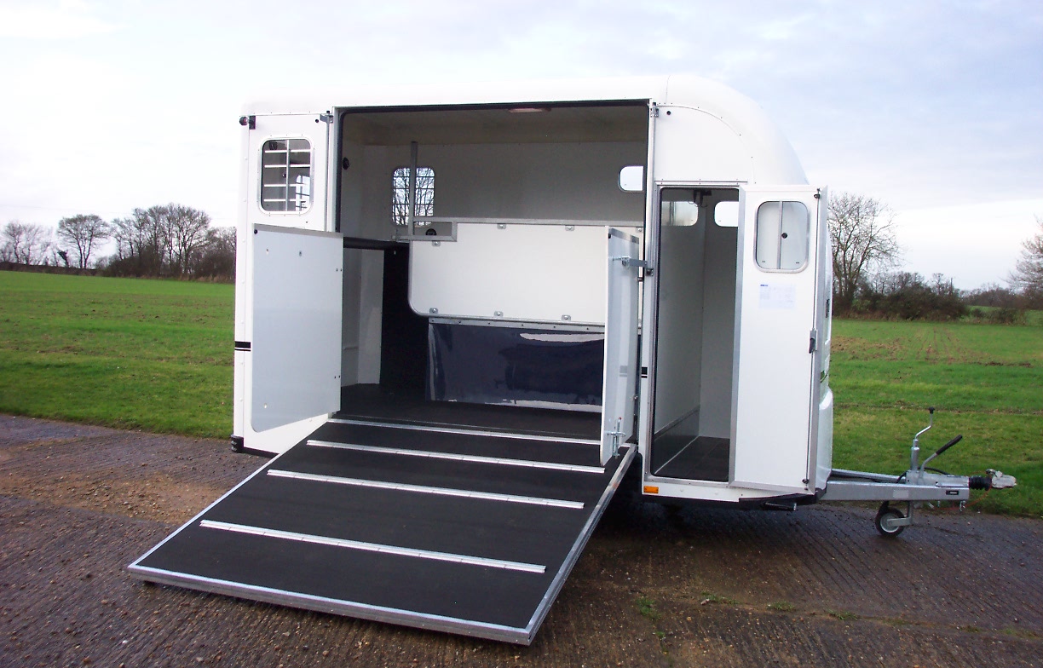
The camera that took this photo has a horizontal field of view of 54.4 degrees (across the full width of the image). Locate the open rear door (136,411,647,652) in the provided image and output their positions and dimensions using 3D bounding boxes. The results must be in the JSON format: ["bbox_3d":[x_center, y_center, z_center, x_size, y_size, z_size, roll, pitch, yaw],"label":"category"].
[{"bbox_3d":[-0.670,1.016,5.933,2.249,0.060,2.158,2,17,19],"label":"open rear door"}]

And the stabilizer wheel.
[{"bbox_3d":[2.468,1.265,6.785,0.200,0.203,0.060,3,4,20],"label":"stabilizer wheel"}]

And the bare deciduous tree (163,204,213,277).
[{"bbox_3d":[-49.353,-13.804,150.000,7.564,11.093,7.564,1,3,-18],"label":"bare deciduous tree"}]

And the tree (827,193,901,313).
[{"bbox_3d":[22.678,-5.500,70.000,6.942,8.471,6.942,3,3,18],"label":"tree"}]

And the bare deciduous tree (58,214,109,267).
[{"bbox_3d":[-74.371,-15.539,172.000,8.962,9.829,8.962,1,3,-23],"label":"bare deciduous tree"}]

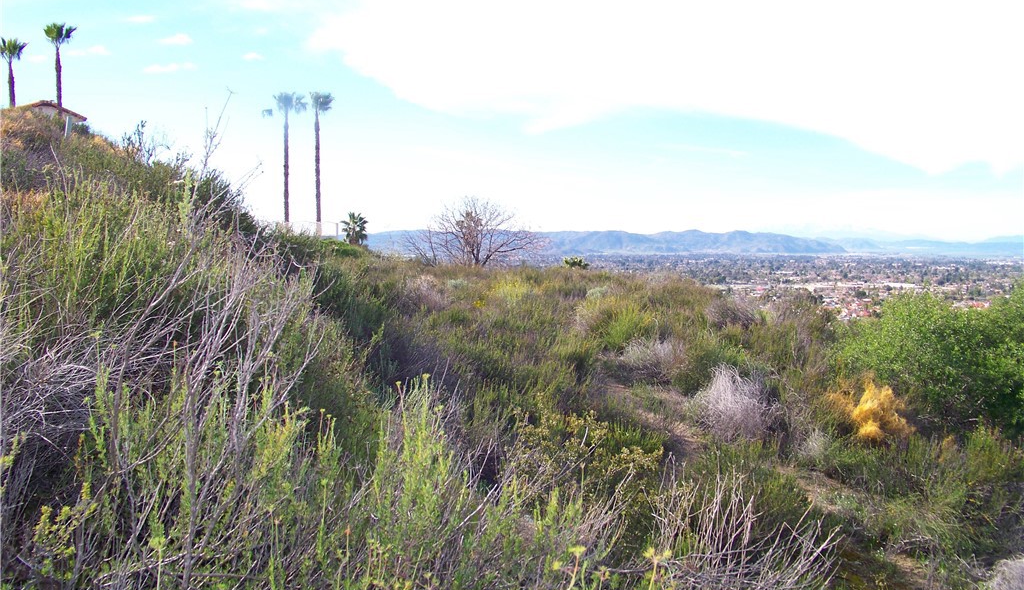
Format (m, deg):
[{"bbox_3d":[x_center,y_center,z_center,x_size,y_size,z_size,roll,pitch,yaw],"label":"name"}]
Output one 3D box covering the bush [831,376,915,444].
[{"bbox_3d":[4.136,1.325,11.200,0.935,0.779,0.900,1,3,20],"label":"bush"}]

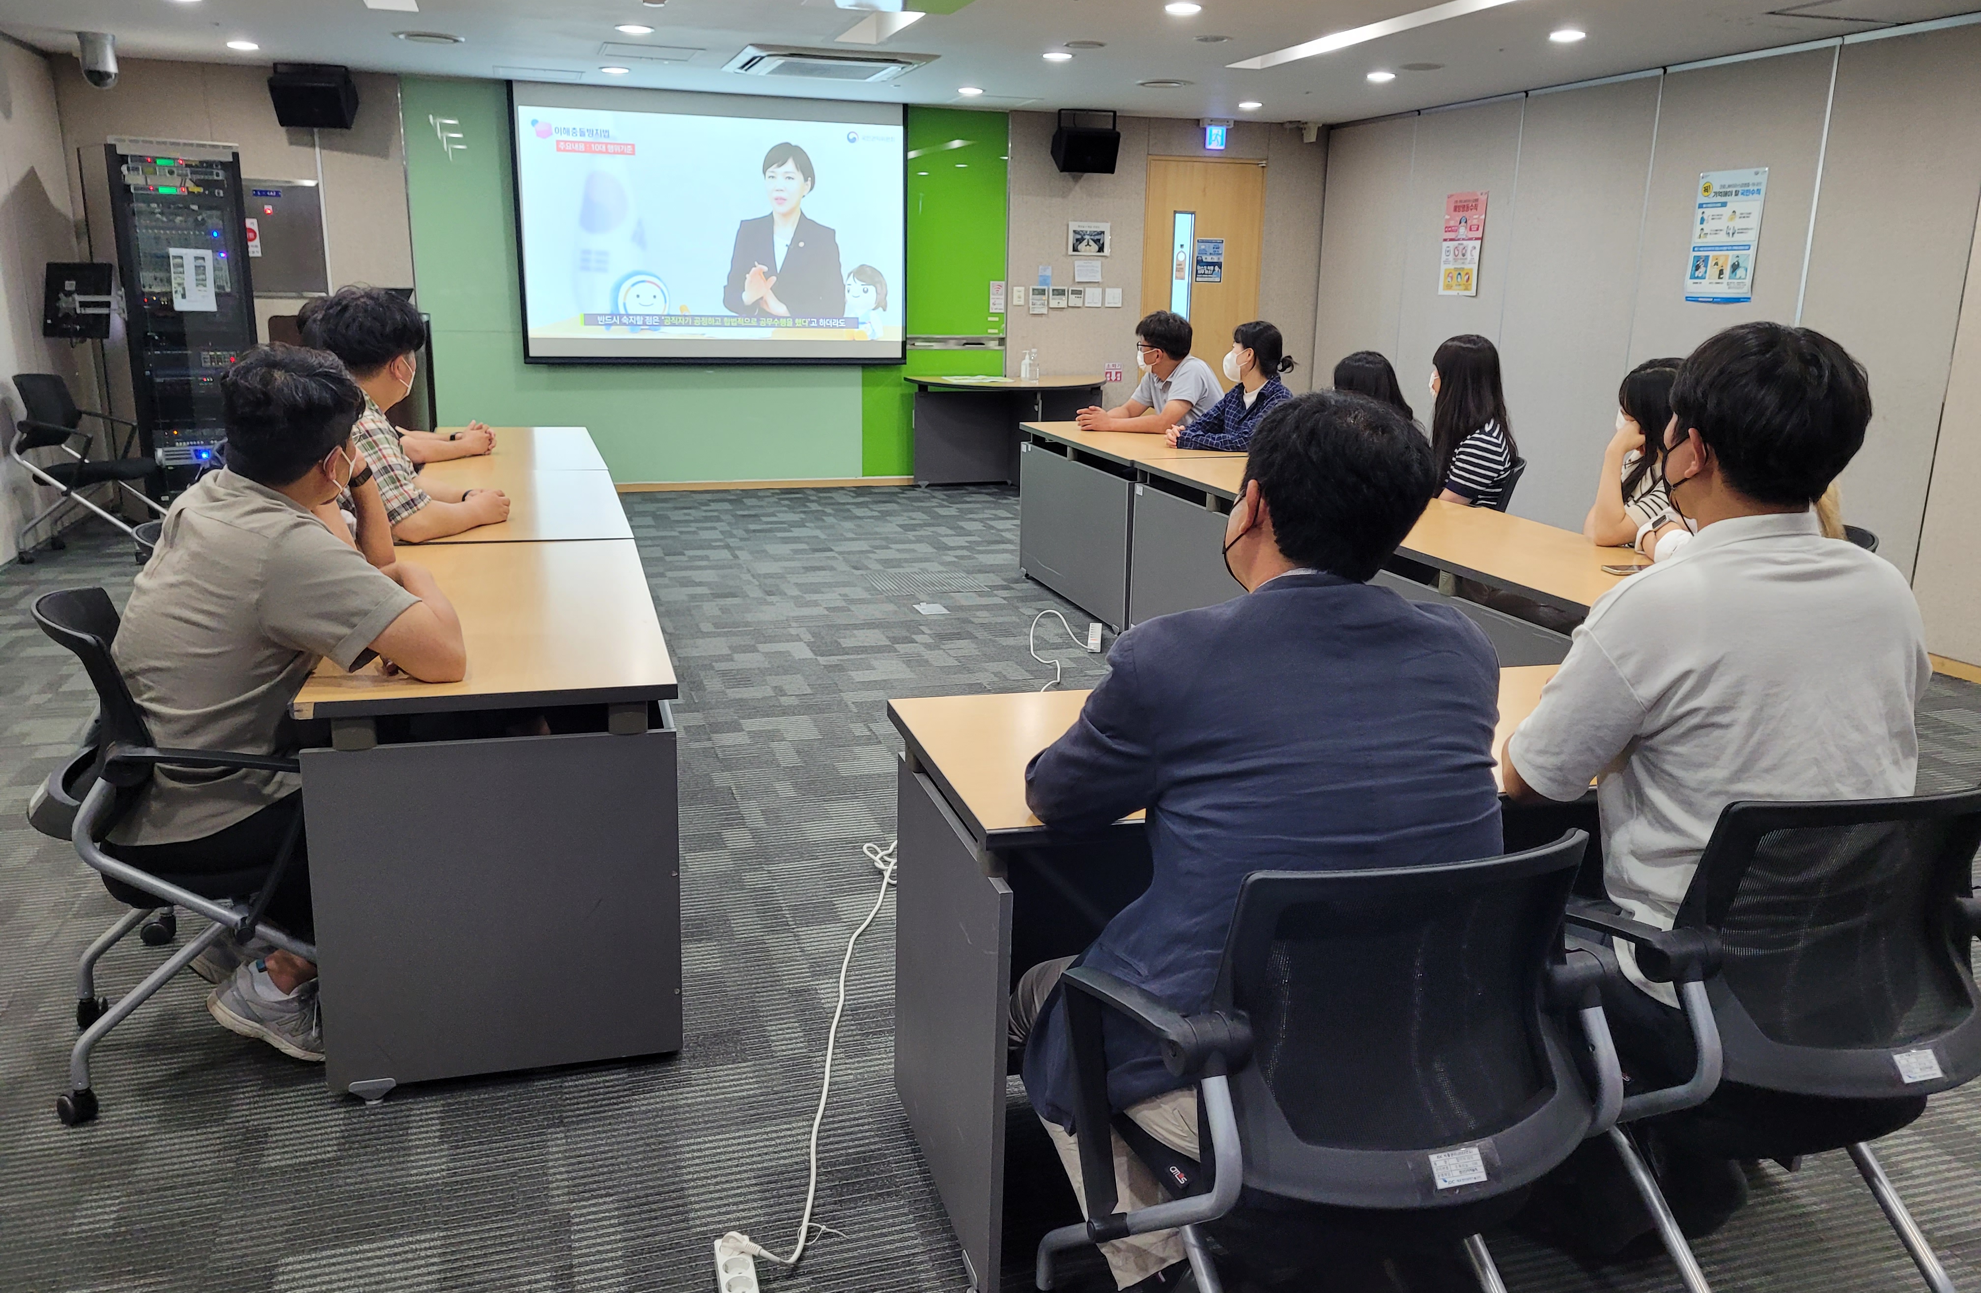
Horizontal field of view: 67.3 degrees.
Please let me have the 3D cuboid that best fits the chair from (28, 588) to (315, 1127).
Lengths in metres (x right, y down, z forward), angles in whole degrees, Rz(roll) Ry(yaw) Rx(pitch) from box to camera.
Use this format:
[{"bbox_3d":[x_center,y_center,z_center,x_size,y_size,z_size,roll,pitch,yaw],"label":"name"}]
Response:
[{"bbox_3d":[-1.376,0.335,2.671,0.610,0.860,0.600,-4,15,-21],"label":"chair"}]

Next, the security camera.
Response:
[{"bbox_3d":[-4.478,-2.926,7.455,0.158,0.250,0.158,14,18,41],"label":"security camera"}]

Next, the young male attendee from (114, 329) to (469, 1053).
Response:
[{"bbox_3d":[-1.237,0.115,2.656,0.660,1.270,0.540,-7,16,-30],"label":"young male attendee"}]

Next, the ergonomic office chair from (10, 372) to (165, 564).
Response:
[{"bbox_3d":[-4.323,-0.858,7.175,0.630,0.855,0.570,-1,14,-11],"label":"ergonomic office chair"}]

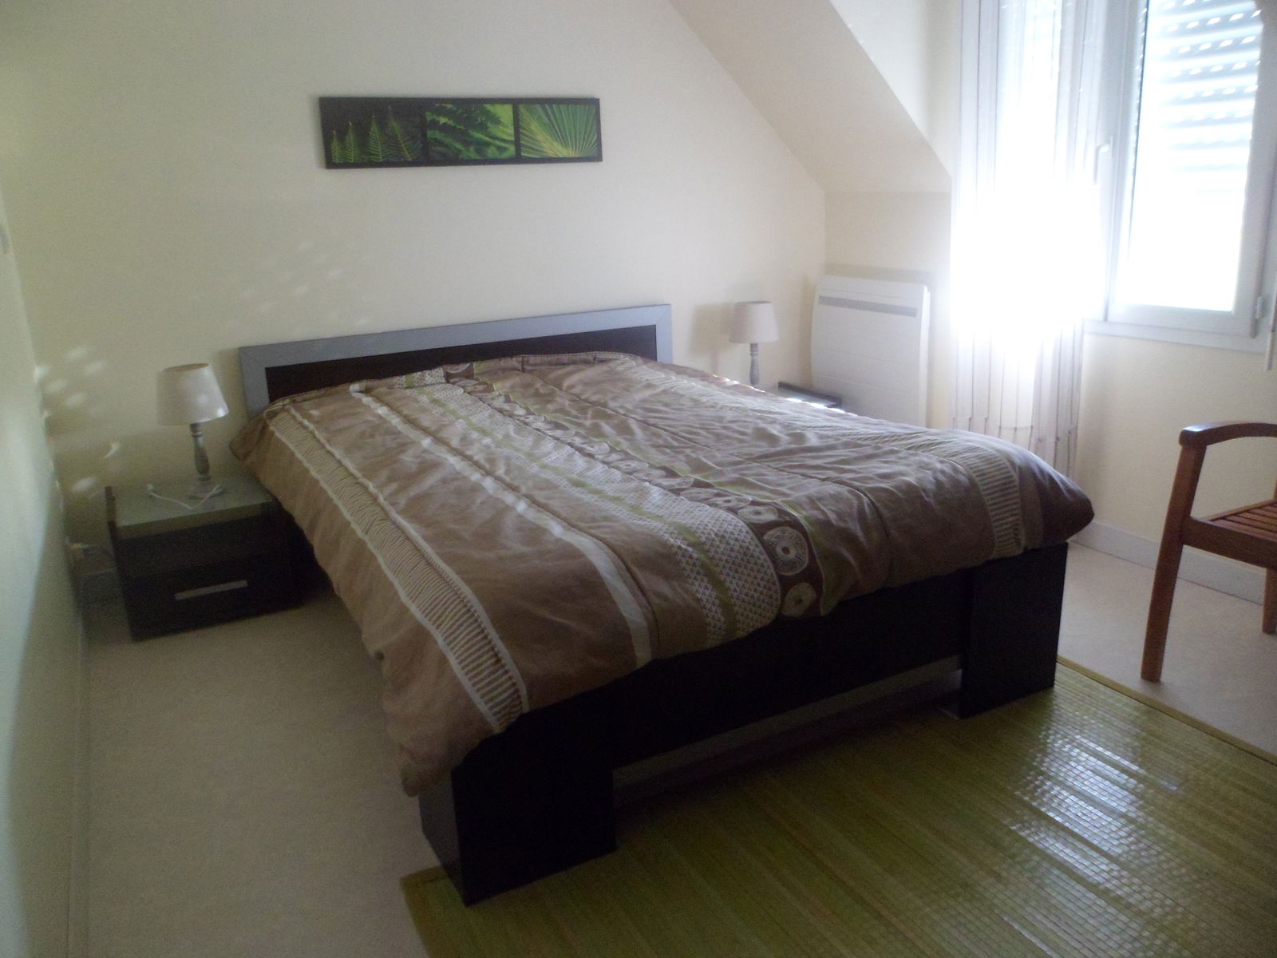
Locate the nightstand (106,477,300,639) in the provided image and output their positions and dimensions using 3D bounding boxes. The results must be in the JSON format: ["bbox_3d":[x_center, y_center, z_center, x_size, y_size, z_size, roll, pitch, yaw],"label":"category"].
[{"bbox_3d":[-1.355,0.203,2.978,0.450,0.361,0.425,-11,19,-26],"label":"nightstand"}]

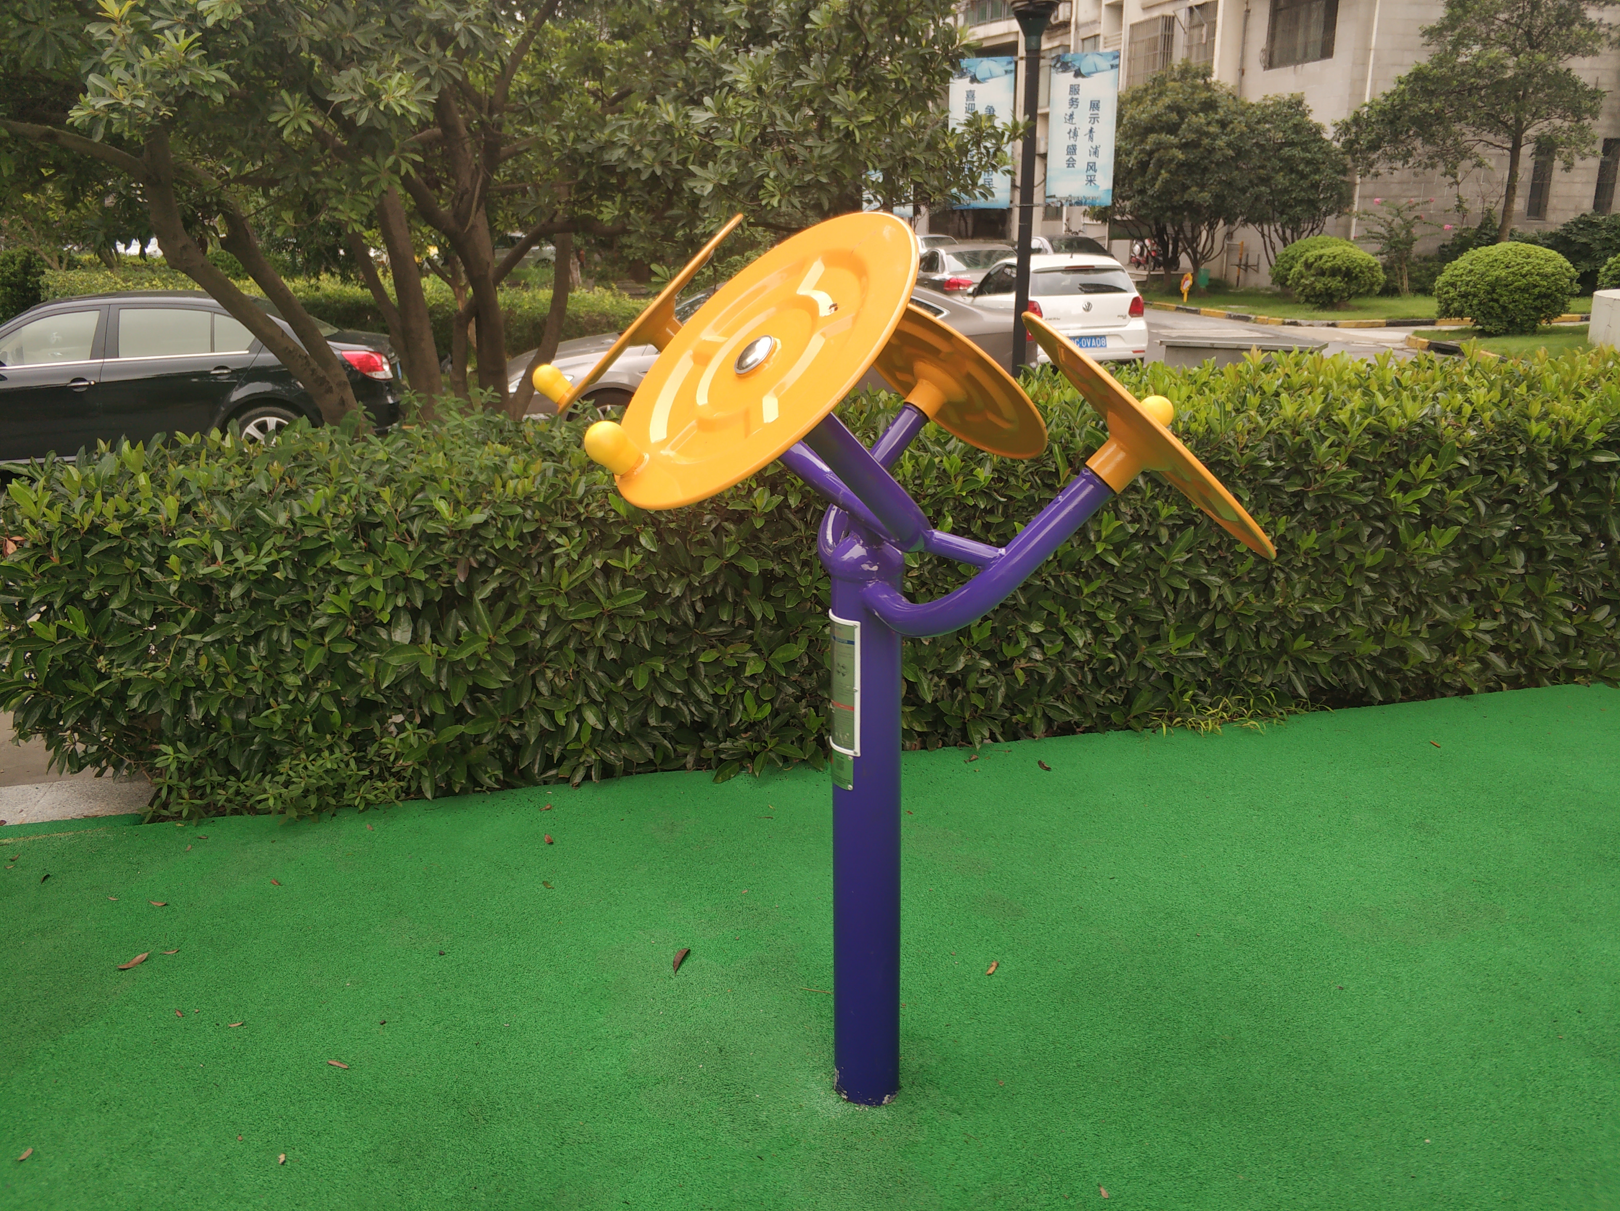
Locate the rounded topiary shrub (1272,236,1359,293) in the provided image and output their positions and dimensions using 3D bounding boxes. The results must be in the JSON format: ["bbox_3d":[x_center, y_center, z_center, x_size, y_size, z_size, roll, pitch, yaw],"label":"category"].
[{"bbox_3d":[11.530,-7.712,28.677,1.970,1.320,1.970,-1,17,0],"label":"rounded topiary shrub"}]

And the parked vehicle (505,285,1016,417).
[{"bbox_3d":[-0.435,-2.102,11.053,4.750,1.460,1.820,-7,18,-18],"label":"parked vehicle"}]

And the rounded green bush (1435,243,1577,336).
[{"bbox_3d":[10.919,-4.992,19.810,1.980,1.360,1.980,-1,17,0],"label":"rounded green bush"}]

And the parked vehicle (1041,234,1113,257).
[{"bbox_3d":[6.071,-7.818,29.408,1.780,1.480,4.500,-3,17,-9],"label":"parked vehicle"}]

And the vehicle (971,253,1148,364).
[{"bbox_3d":[3.037,-3.919,16.828,1.682,1.462,3.970,-3,17,-8],"label":"vehicle"}]

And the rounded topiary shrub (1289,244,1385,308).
[{"bbox_3d":[10.938,-6.863,26.135,1.850,1.240,1.850,-1,17,0],"label":"rounded topiary shrub"}]

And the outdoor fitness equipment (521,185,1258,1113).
[{"bbox_3d":[0.079,0.149,2.051,0.900,1.500,1.170,-6,18,-16],"label":"outdoor fitness equipment"}]

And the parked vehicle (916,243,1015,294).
[{"bbox_3d":[2.772,-5.901,23.326,1.780,1.460,4.600,-3,17,-8],"label":"parked vehicle"}]

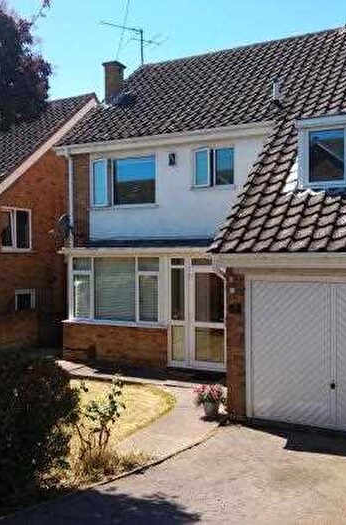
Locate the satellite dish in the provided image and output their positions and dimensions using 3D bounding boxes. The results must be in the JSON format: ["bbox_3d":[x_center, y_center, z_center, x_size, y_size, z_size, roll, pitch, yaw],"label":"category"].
[{"bbox_3d":[-2.613,-0.834,12.535,0.270,0.560,0.520,0,2,20],"label":"satellite dish"}]

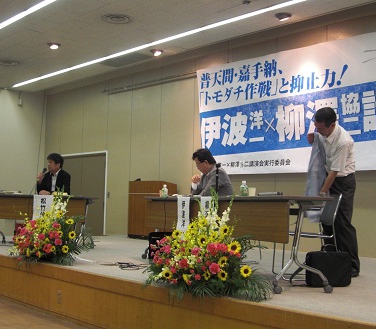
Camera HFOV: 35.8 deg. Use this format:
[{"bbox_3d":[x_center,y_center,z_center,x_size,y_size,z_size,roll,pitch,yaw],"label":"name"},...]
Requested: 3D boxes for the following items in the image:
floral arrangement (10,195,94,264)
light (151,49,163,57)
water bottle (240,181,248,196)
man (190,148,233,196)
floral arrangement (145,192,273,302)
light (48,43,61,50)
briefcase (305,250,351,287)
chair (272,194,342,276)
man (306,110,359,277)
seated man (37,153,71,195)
[{"bbox_3d":[-1.402,0.652,5.980,0.820,0.730,0.640,0,-4,22],"label":"floral arrangement"},{"bbox_3d":[-0.543,-1.990,10.364,0.220,0.090,0.220,5,-6,-41],"label":"light"},{"bbox_3d":[0.486,0.214,5.100,0.068,0.138,0.068,2,-4,0],"label":"water bottle"},{"bbox_3d":[0.266,0.467,6.580,0.640,1.260,0.490,3,-4,-21],"label":"man"},{"bbox_3d":[0.158,0.583,4.280,0.880,0.750,0.660,0,-4,22],"label":"floral arrangement"},{"bbox_3d":[-2.329,-2.055,10.162,0.230,0.090,0.230,2,-4,0],"label":"light"},{"bbox_3d":[1.160,0.850,4.800,0.365,0.290,0.130,2,-4,2],"label":"briefcase"},{"bbox_3d":[1.065,0.637,5.220,0.530,0.760,0.460,2,-4,-7],"label":"chair"},{"bbox_3d":[1.366,0.256,5.450,0.520,1.580,0.460,3,-4,-19],"label":"man"},{"bbox_3d":[-1.937,0.505,8.450,0.500,1.330,0.660,1,-4,15],"label":"seated man"}]

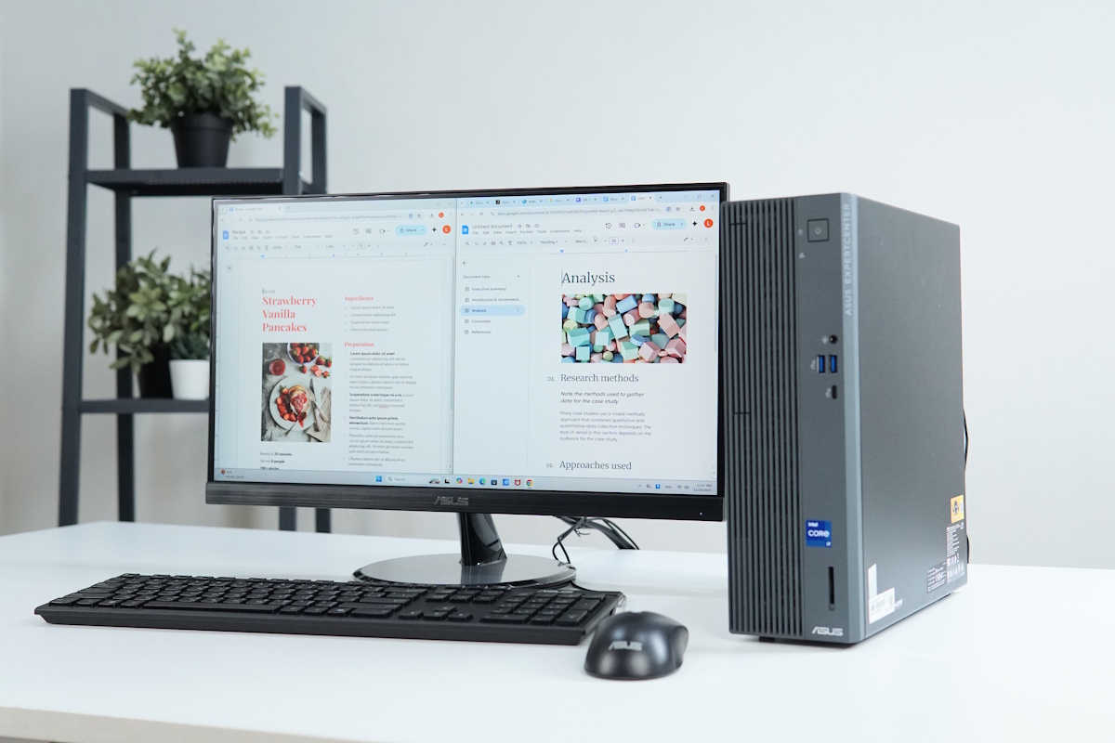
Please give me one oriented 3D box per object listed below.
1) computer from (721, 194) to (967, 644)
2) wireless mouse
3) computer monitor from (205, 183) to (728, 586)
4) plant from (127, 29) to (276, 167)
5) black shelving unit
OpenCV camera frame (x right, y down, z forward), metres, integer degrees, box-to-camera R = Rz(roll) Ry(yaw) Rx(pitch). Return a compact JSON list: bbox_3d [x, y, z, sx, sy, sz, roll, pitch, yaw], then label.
[{"bbox_3d":[0.232,0.035,1.085,0.093,0.313,0.282,-1,0,31],"label":"computer"},{"bbox_3d":[0.053,0.175,0.930,0.066,0.038,0.104,-1,0,12],"label":"wireless mouse"},{"bbox_3d":[-0.089,0.013,1.287,0.493,0.360,0.205,-1,0,12],"label":"computer monitor"},{"bbox_3d":[-0.571,-0.431,2.235,0.240,0.240,0.225,-1,0,0],"label":"plant"},{"bbox_3d":[-0.564,0.300,2.200,0.352,1.480,0.350,-1,0,2],"label":"black shelving unit"}]

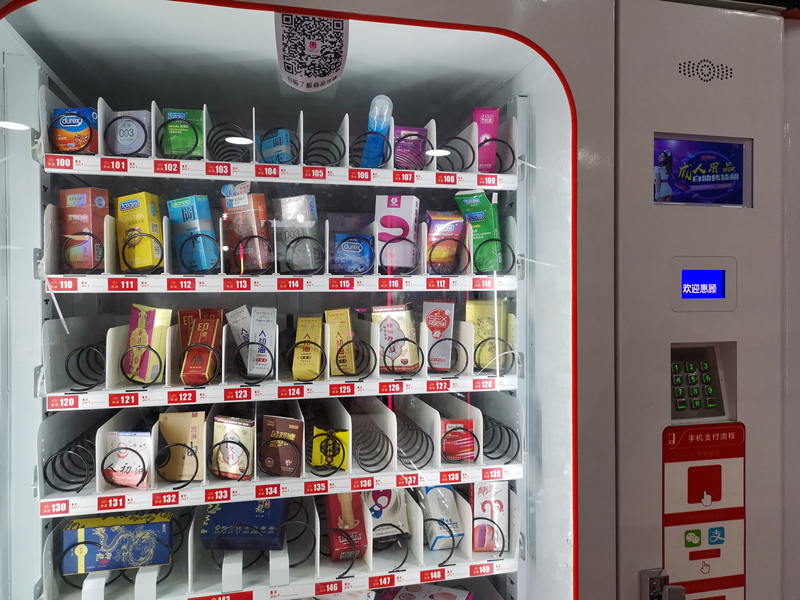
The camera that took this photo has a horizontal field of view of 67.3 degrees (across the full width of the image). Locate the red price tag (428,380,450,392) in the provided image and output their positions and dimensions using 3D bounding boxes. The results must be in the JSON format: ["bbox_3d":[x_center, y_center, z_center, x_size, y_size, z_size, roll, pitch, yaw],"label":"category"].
[{"bbox_3d":[0.063,0.140,0.977,0.039,0.018,0.002,0,1,-14],"label":"red price tag"}]

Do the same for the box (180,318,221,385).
[{"bbox_3d":[-0.337,0.089,1.027,0.043,0.117,0.031,-1,-41,-1],"label":"box"}]

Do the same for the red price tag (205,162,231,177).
[{"bbox_3d":[-0.277,-0.199,0.916,0.036,0.018,0.004,0,1,-14],"label":"red price tag"}]

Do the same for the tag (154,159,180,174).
[{"bbox_3d":[-0.347,-0.199,0.899,0.036,0.018,0.004,0,1,-14],"label":"tag"}]

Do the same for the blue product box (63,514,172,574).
[{"bbox_3d":[-0.468,0.407,1.007,0.160,0.072,0.047,0,-1,-14],"label":"blue product box"}]

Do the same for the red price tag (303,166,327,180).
[{"bbox_3d":[-0.141,-0.210,1.000,0.039,0.019,0.002,0,0,-14],"label":"red price tag"}]

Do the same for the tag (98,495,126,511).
[{"bbox_3d":[-0.403,0.284,0.838,0.035,0.018,0.002,0,1,-14],"label":"tag"}]

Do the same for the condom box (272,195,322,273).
[{"bbox_3d":[-0.174,-0.112,1.025,0.063,0.123,0.034,-3,6,21],"label":"condom box"}]

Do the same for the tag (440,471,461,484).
[{"bbox_3d":[0.084,0.289,0.982,0.036,0.018,0.004,0,1,-14],"label":"tag"}]

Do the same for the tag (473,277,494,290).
[{"bbox_3d":[0.139,-0.027,0.995,0.039,0.018,0.002,0,1,-14],"label":"tag"}]

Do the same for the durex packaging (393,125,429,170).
[{"bbox_3d":[0.016,-0.262,1.043,0.059,0.069,0.022,-1,9,-18],"label":"durex packaging"}]

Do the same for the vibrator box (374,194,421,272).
[{"bbox_3d":[-0.006,-0.120,1.073,0.069,0.124,0.042,3,0,16],"label":"vibrator box"}]

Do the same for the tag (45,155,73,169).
[{"bbox_3d":[-0.514,-0.208,0.909,0.039,0.019,0.002,0,0,-14],"label":"tag"}]

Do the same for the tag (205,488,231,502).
[{"bbox_3d":[-0.297,0.319,0.982,0.040,0.020,0.002,0,1,-14],"label":"tag"}]

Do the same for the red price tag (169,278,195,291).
[{"bbox_3d":[-0.330,-0.023,0.908,0.040,0.018,0.004,0,1,-14],"label":"red price tag"}]

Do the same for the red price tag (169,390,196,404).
[{"bbox_3d":[-0.329,0.147,0.908,0.040,0.017,0.004,0,1,-14],"label":"red price tag"}]

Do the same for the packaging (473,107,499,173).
[{"bbox_3d":[0.162,-0.304,1.153,0.045,0.120,0.026,0,25,-3],"label":"packaging"}]

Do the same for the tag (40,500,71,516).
[{"bbox_3d":[-0.472,0.284,0.822,0.035,0.018,0.002,0,1,-14],"label":"tag"}]

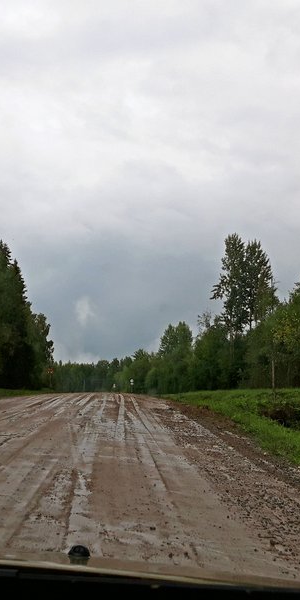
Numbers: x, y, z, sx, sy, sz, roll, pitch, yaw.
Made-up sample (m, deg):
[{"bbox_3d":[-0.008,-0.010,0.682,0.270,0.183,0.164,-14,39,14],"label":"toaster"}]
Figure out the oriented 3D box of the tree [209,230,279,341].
[{"bbox_3d":[11.500,1.400,73.500,7.500,19.000,7.000,0,-8,0],"label":"tree"}]

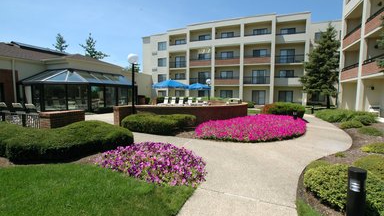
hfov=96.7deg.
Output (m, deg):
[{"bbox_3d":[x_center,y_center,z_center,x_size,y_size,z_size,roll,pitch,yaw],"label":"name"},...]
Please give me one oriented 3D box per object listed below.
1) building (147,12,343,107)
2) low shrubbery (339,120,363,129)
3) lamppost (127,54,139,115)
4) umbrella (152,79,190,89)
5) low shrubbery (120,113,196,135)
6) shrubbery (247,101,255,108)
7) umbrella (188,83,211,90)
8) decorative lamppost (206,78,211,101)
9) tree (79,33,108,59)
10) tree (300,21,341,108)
[{"bbox_3d":[7.064,-6.169,29.034,28.600,11.400,12.500,2,4,20],"label":"building"},{"bbox_3d":[7.861,0.770,8.462,1.000,0.360,0.850,2,4,20],"label":"low shrubbery"},{"bbox_3d":[-2.860,-0.893,8.362,0.510,3.550,0.510,1,4,0],"label":"lamppost"},{"bbox_3d":[-1.476,-0.742,11.878,2.500,2.520,2.500,1,4,0],"label":"umbrella"},{"bbox_3d":[-1.388,0.570,7.403,3.150,0.780,1.700,0,4,-8],"label":"low shrubbery"},{"bbox_3d":[6.890,-0.314,20.218,1.200,0.850,1.200,1,4,0],"label":"shrubbery"},{"bbox_3d":[0.550,-0.945,15.471,2.450,2.500,2.450,1,4,0],"label":"umbrella"},{"bbox_3d":[1.718,-1.387,17.446,0.500,3.150,0.500,1,4,0],"label":"decorative lamppost"},{"bbox_3d":[-16.200,-6.451,27.651,5.000,11.800,5.000,1,4,0],"label":"tree"},{"bbox_3d":[14.641,-4.416,18.144,4.700,9.450,4.700,1,4,0],"label":"tree"}]

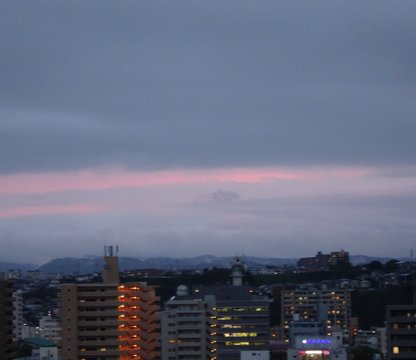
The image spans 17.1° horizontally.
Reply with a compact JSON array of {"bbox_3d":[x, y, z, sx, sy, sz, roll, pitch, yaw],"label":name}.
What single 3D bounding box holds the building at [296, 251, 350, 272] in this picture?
[{"bbox_3d":[130.000,91.500,1560.000,59.000,24.000,24.000,0,-3,6],"label":"building"}]

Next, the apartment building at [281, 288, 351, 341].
[{"bbox_3d":[64.700,82.400,831.000,40.500,31.500,14.000,0,-3,8],"label":"apartment building"}]

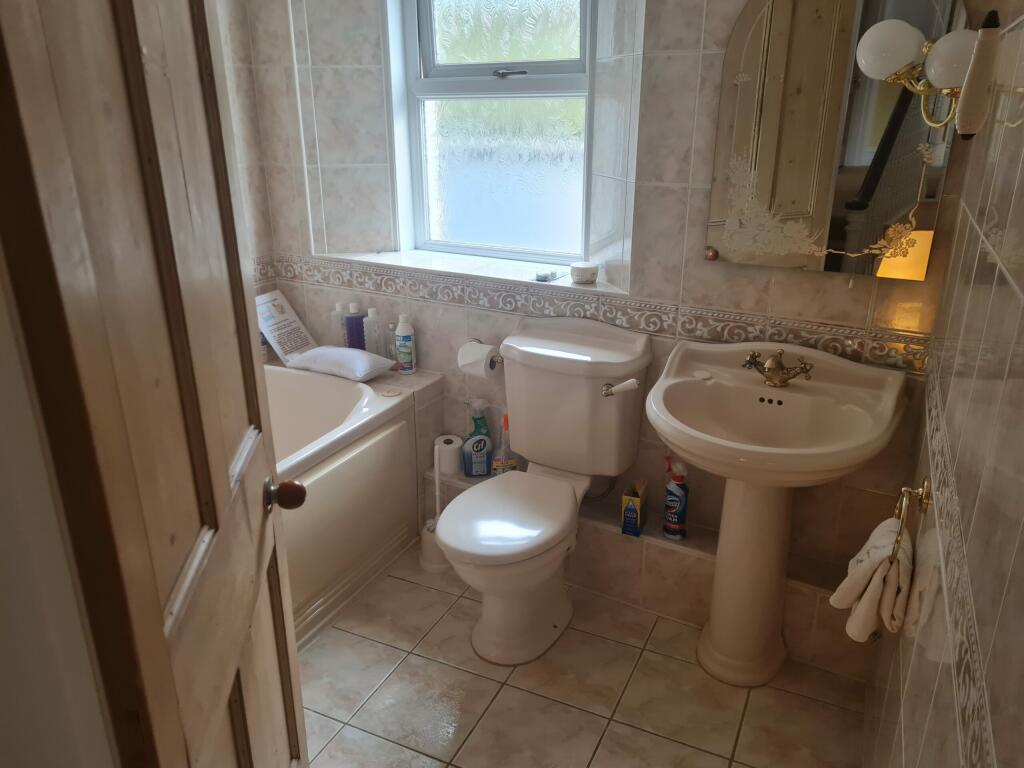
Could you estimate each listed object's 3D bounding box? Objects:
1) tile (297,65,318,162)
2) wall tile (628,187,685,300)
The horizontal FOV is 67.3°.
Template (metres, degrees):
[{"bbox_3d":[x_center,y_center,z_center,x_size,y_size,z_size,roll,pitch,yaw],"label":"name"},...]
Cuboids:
[{"bbox_3d":[-0.707,-0.930,2.682,0.054,0.330,0.010,-2,20,-7],"label":"tile"},{"bbox_3d":[0.414,-0.391,2.172,0.154,0.332,0.010,11,22,28],"label":"wall tile"}]

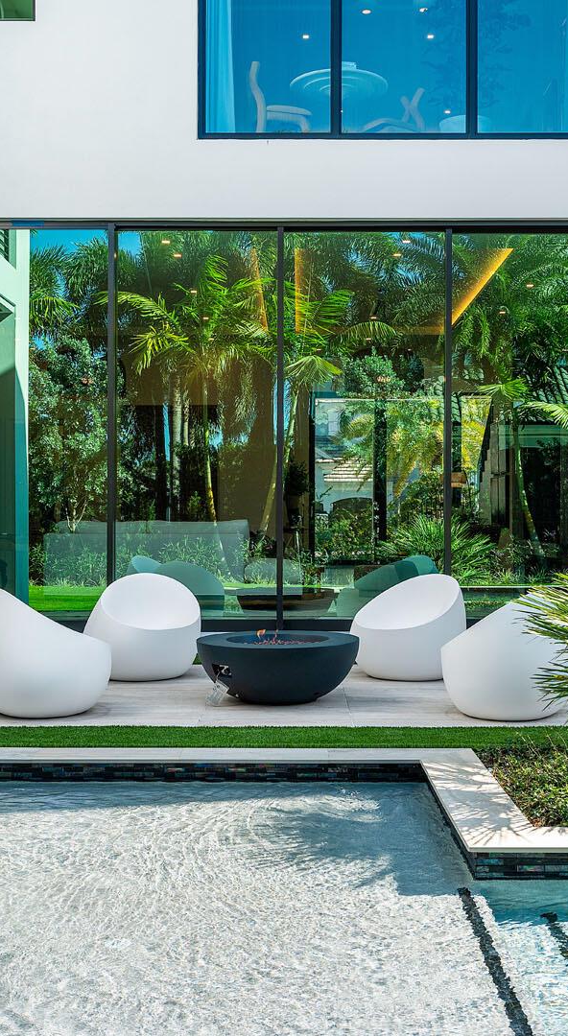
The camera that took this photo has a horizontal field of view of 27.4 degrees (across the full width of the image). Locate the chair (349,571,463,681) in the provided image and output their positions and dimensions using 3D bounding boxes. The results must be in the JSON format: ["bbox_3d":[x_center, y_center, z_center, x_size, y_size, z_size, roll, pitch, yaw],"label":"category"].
[{"bbox_3d":[0.936,0.777,8.538,0.830,0.790,0.820,0,0,42],"label":"chair"}]

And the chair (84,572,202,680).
[{"bbox_3d":[-1.016,0.777,8.631,0.830,0.790,0.820,0,0,-26],"label":"chair"}]

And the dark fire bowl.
[{"bbox_3d":[-0.035,0.982,7.563,1.060,0.390,1.060,0,0,0],"label":"dark fire bowl"}]

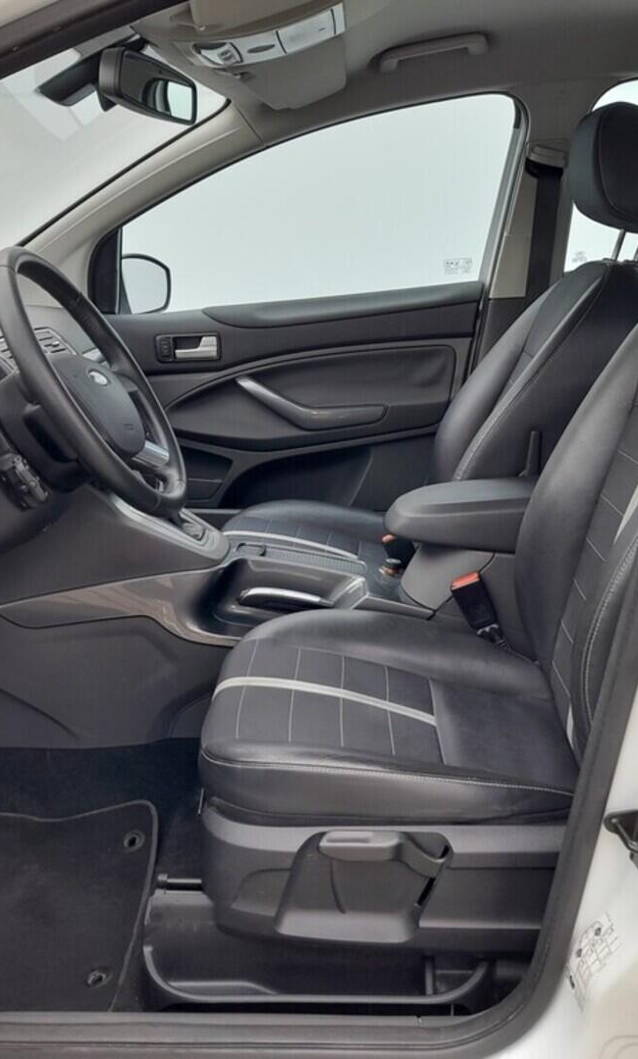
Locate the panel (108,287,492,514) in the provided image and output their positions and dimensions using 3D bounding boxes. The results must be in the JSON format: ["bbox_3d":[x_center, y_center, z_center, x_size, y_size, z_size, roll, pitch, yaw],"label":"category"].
[{"bbox_3d":[-0.066,-0.269,2.280,0.910,0.540,0.120,0,15,1],"label":"panel"}]

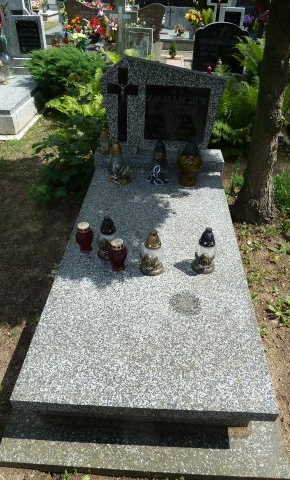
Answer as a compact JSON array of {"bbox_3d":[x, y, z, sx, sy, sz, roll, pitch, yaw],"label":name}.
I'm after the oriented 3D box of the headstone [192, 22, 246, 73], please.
[{"bbox_3d":[1.187,-3.022,5.486,0.810,0.713,0.120,5,37,6],"label":"headstone"}]

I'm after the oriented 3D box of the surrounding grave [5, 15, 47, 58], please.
[{"bbox_3d":[-1.834,-3.150,5.390,0.550,0.560,0.120,2,37,3],"label":"surrounding grave"}]

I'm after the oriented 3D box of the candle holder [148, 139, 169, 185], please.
[{"bbox_3d":[0.101,-0.509,2.257,0.135,0.281,0.125,2,38,2],"label":"candle holder"}]

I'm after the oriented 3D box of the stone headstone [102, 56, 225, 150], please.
[{"bbox_3d":[0.124,-0.938,2.416,0.811,0.585,0.090,2,31,2],"label":"stone headstone"}]

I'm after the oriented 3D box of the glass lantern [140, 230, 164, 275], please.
[{"bbox_3d":[0.036,0.052,1.666,0.115,0.240,0.115,1,39,3],"label":"glass lantern"}]

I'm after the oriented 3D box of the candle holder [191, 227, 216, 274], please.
[{"bbox_3d":[0.293,0.046,1.663,0.117,0.245,0.117,1,39,3],"label":"candle holder"}]

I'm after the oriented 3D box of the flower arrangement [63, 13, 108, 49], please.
[{"bbox_3d":[-1.301,-4.564,7.579,0.850,0.668,0.450,2,37,3],"label":"flower arrangement"}]

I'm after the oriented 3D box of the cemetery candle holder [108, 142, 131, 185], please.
[{"bbox_3d":[-0.168,-0.516,2.341,0.145,0.275,0.135,1,39,3],"label":"cemetery candle holder"}]

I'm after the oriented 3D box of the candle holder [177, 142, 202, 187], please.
[{"bbox_3d":[0.297,-0.488,2.228,0.155,0.289,0.155,2,38,2],"label":"candle holder"}]

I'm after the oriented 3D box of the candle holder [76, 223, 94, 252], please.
[{"bbox_3d":[-0.295,-0.009,1.743,0.085,0.149,0.085,2,38,2],"label":"candle holder"}]

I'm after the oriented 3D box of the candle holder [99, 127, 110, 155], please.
[{"bbox_3d":[-0.304,-0.719,2.532,0.085,0.180,0.085,1,39,3],"label":"candle holder"}]

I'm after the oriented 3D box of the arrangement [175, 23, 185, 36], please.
[{"bbox_3d":[0.942,-5.575,9.197,0.260,0.308,0.250,2,37,3],"label":"arrangement"}]

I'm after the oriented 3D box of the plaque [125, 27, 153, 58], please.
[{"bbox_3d":[-0.081,-2.992,5.321,0.423,0.455,0.070,2,38,2],"label":"plaque"}]

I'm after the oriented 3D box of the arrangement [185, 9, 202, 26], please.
[{"bbox_3d":[1.254,-5.676,8.870,0.420,0.411,0.380,2,37,3],"label":"arrangement"}]

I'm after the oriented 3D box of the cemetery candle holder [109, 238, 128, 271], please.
[{"bbox_3d":[-0.125,0.073,1.644,0.085,0.153,0.085,2,38,2],"label":"cemetery candle holder"}]

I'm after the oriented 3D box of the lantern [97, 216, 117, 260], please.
[{"bbox_3d":[-0.187,-0.019,1.695,0.108,0.229,0.108,2,38,2],"label":"lantern"}]

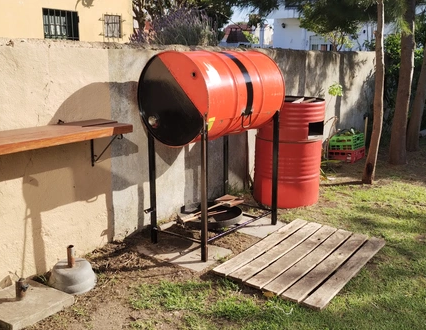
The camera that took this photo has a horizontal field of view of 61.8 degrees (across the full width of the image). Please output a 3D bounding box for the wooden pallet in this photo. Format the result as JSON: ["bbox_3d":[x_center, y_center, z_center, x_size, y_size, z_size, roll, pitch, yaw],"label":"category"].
[{"bbox_3d":[0.584,0.577,2.216,0.619,0.055,0.983,10,17,39],"label":"wooden pallet"}]

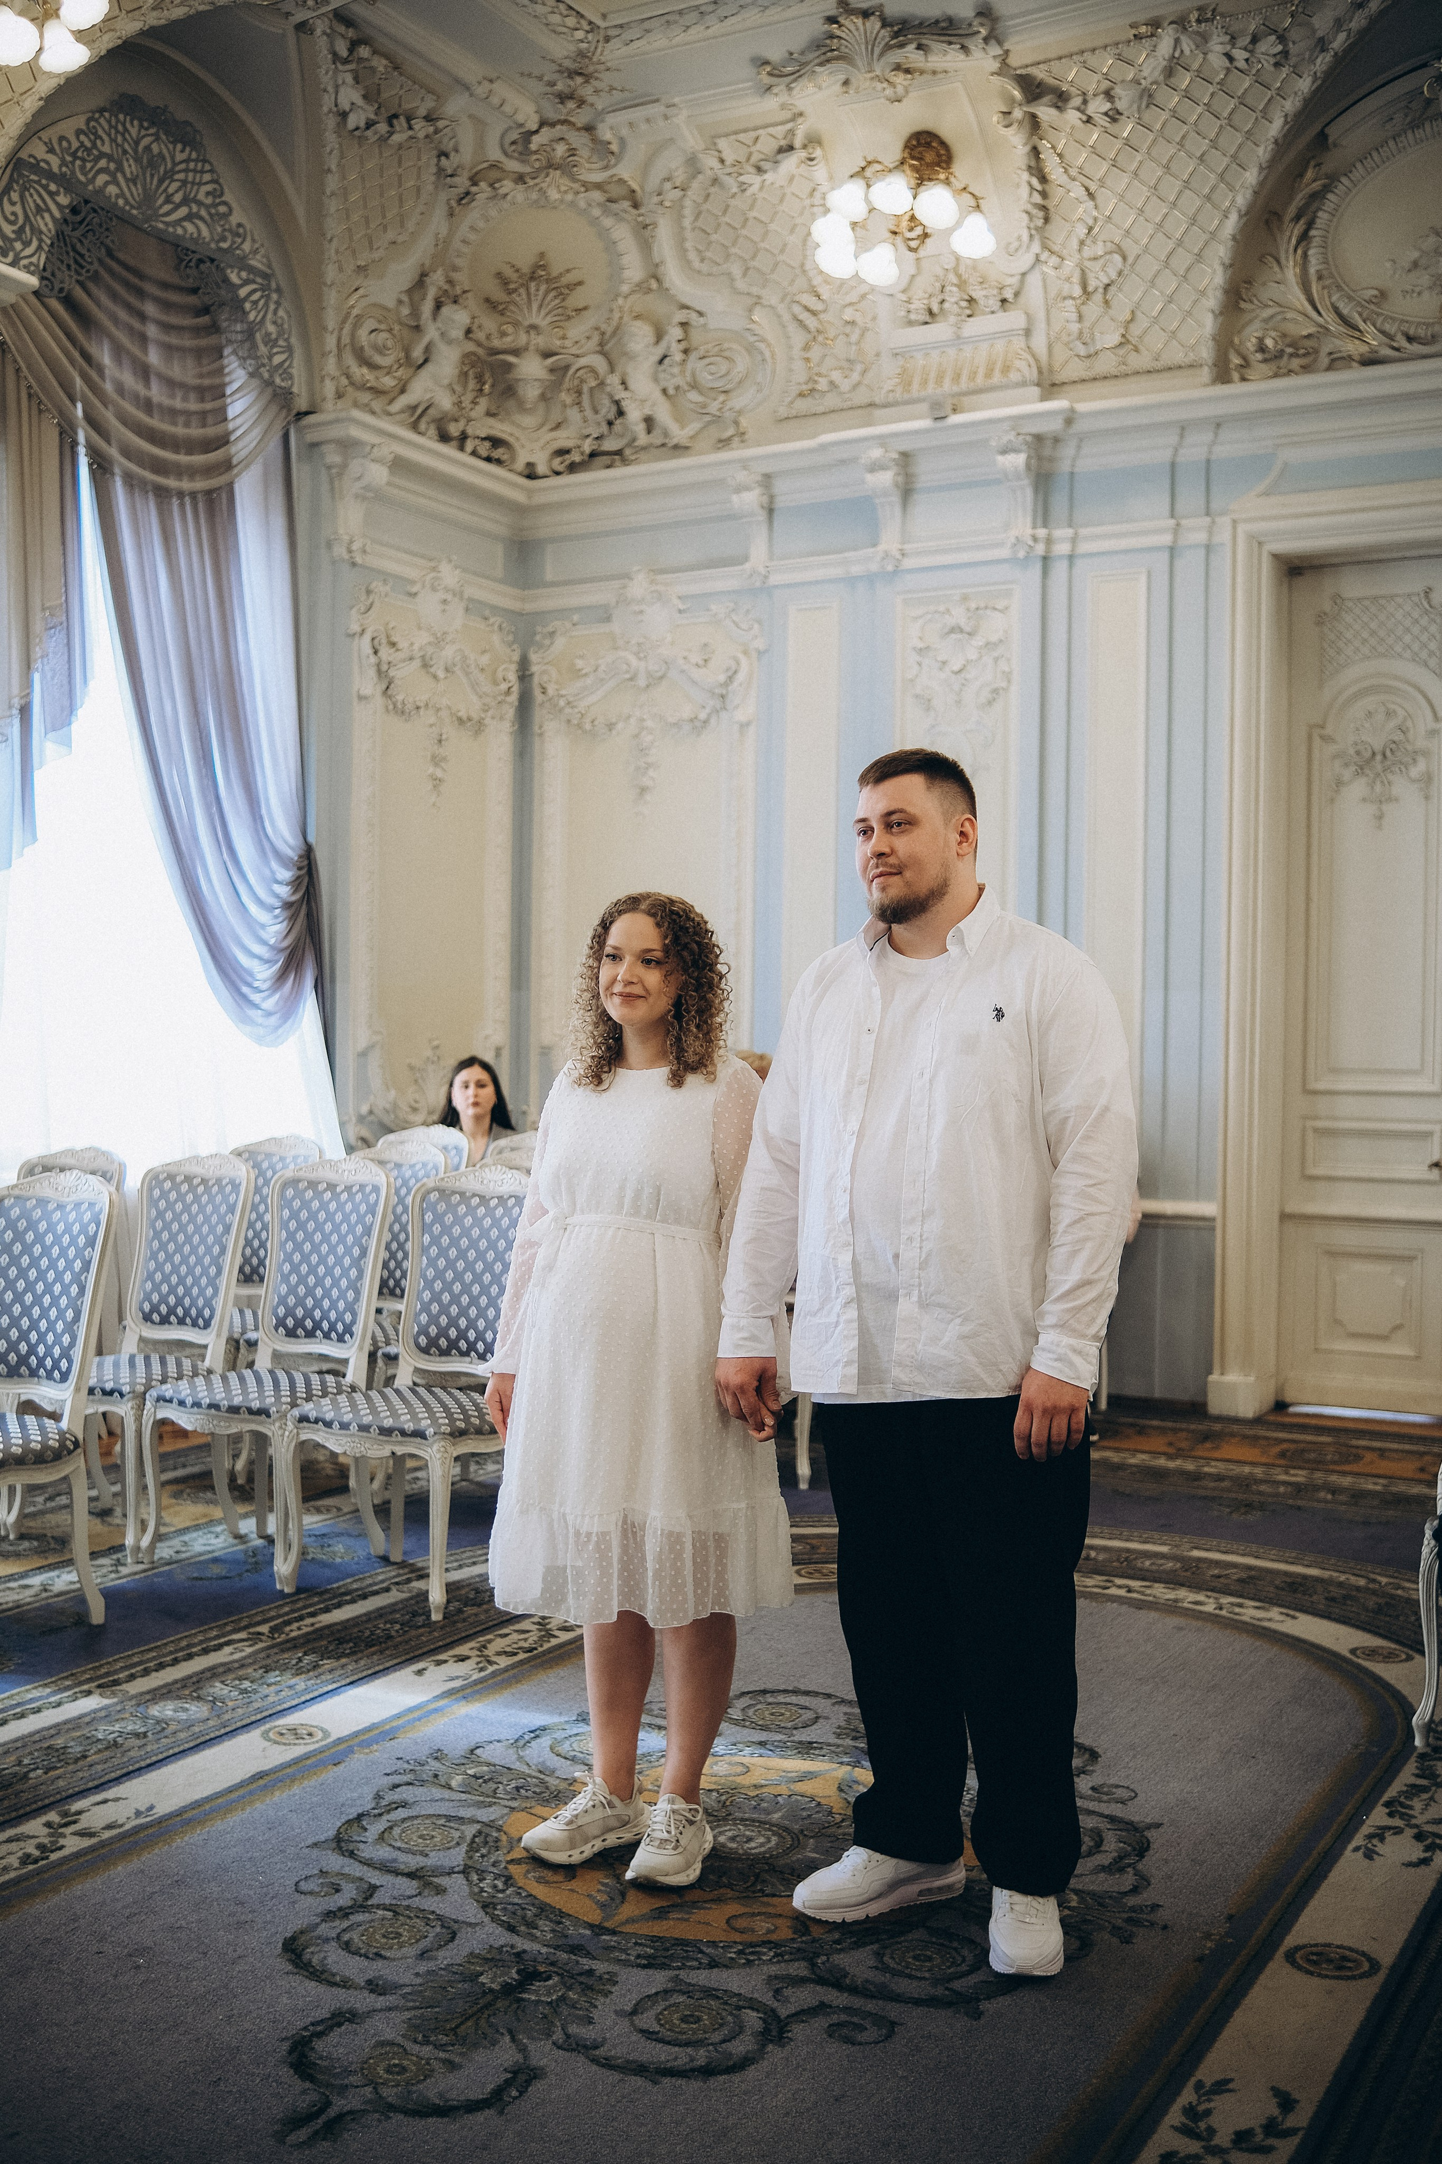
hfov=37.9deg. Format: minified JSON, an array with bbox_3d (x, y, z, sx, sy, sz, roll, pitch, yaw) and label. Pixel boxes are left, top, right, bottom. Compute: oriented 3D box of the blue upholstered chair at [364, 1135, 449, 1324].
[{"bbox_3d":[-1.131,0.725,6.665,0.515,1.055,0.600,1,1,29],"label":"blue upholstered chair"}]

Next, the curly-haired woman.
[{"bbox_3d":[-0.126,0.494,3.658,0.540,1.660,0.390,1,1,29],"label":"curly-haired woman"}]

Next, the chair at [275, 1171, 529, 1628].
[{"bbox_3d":[-0.744,0.754,5.407,0.515,1.055,0.600,1,1,29],"label":"chair"}]

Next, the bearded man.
[{"bbox_3d":[0.345,0.399,3.430,0.690,1.870,0.420,1,1,29],"label":"bearded man"}]

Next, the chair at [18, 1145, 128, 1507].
[{"bbox_3d":[-2.062,0.724,6.157,0.515,1.055,0.600,1,1,29],"label":"chair"}]

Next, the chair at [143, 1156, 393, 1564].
[{"bbox_3d":[-1.187,0.744,5.663,0.515,1.055,0.600,1,1,29],"label":"chair"}]

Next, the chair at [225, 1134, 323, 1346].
[{"bbox_3d":[-1.598,0.714,6.929,0.515,1.055,0.600,1,1,29],"label":"chair"}]

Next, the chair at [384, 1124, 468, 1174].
[{"bbox_3d":[-1.191,0.703,7.716,0.515,1.055,0.600,1,1,29],"label":"chair"}]

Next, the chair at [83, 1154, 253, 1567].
[{"bbox_3d":[-1.618,0.735,5.907,0.515,1.055,0.600,1,1,29],"label":"chair"}]

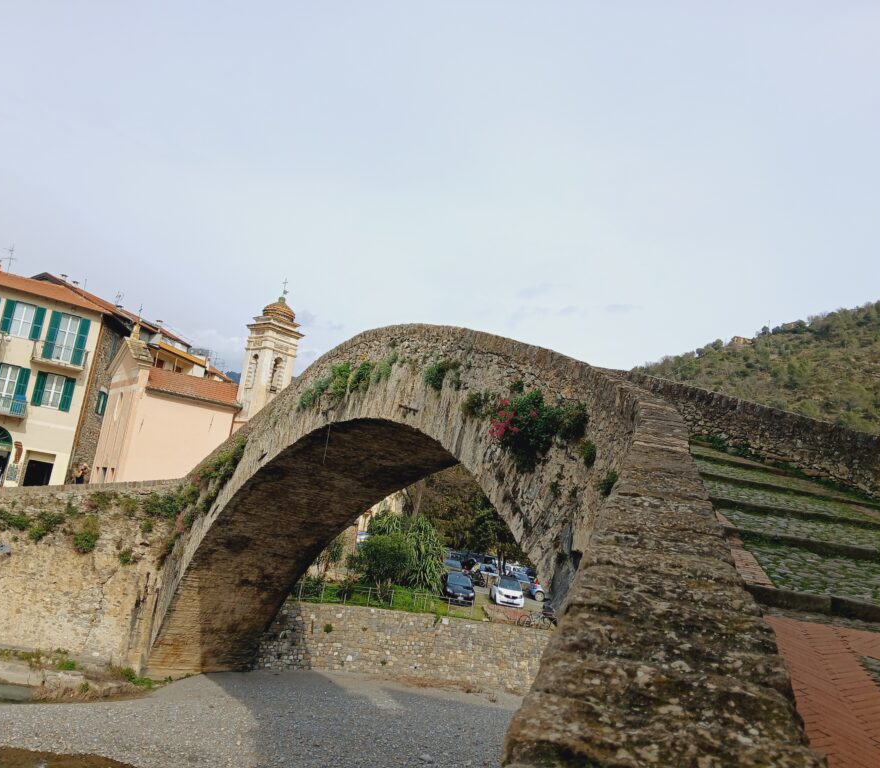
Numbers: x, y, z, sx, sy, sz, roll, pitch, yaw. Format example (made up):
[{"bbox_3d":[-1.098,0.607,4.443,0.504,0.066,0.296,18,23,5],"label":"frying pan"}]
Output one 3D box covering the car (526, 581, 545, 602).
[{"bbox_3d":[7.602,13.420,49.715,3.600,1.500,1.650,8,-11,-3],"label":"car"}]

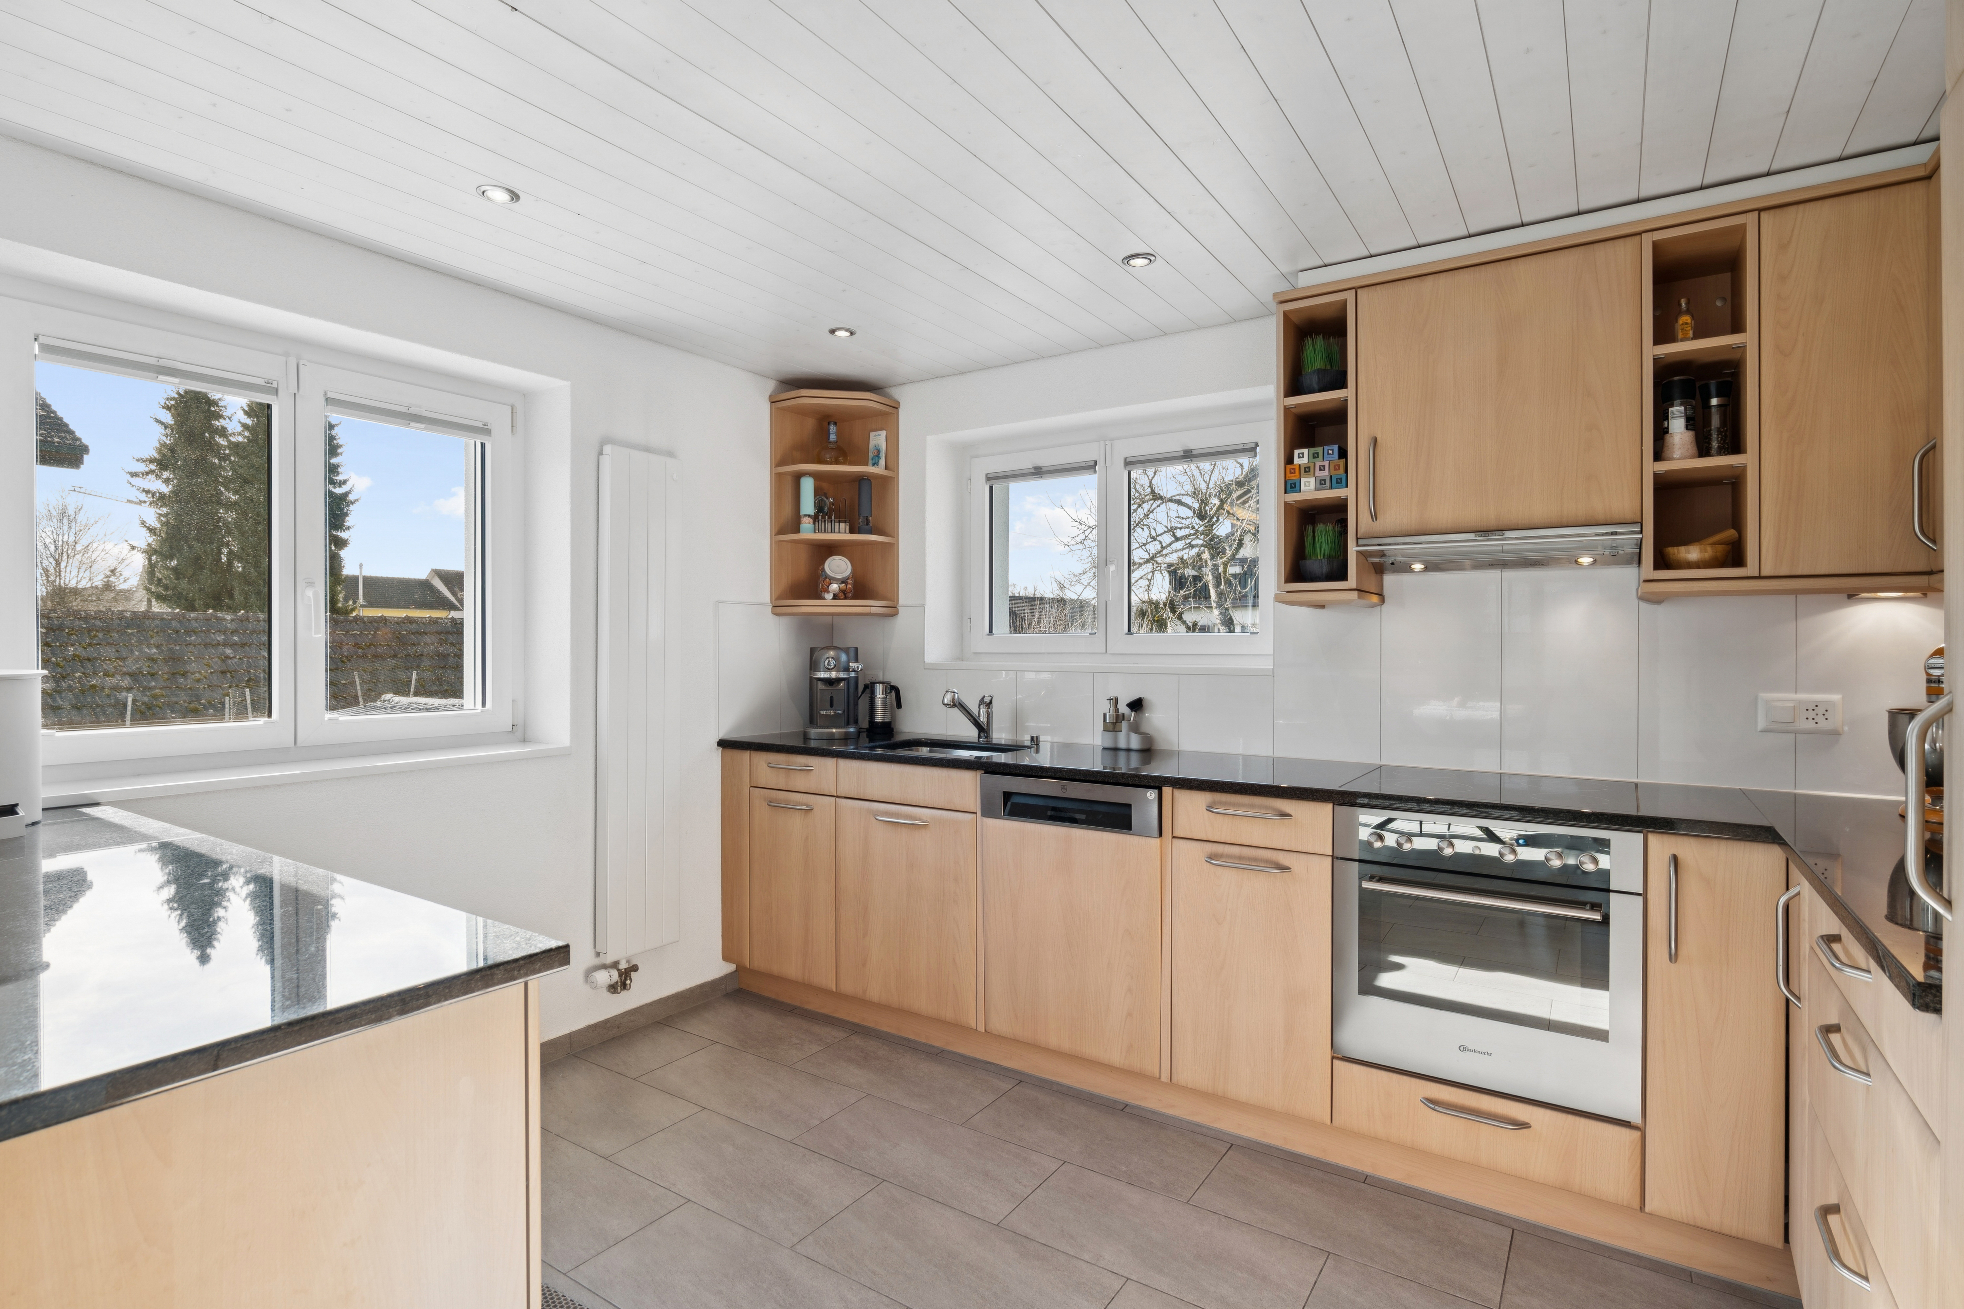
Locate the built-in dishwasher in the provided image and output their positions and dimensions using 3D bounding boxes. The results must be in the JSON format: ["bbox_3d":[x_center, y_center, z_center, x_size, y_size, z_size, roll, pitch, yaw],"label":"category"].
[{"bbox_3d":[0.391,0.722,2.792,0.552,0.765,0.570,0,0,33],"label":"built-in dishwasher"}]

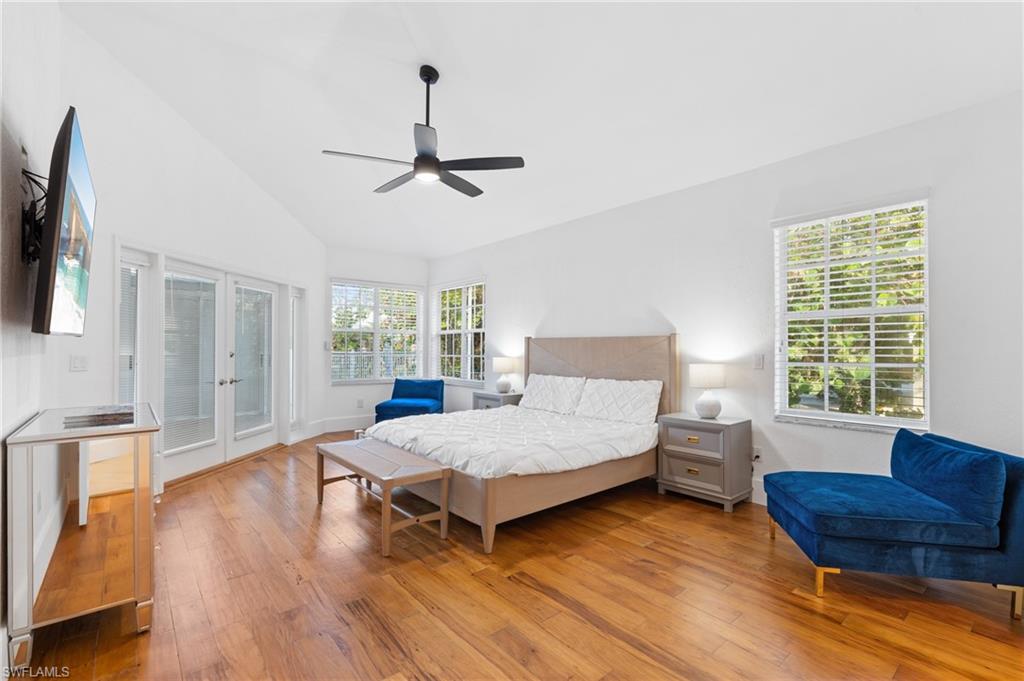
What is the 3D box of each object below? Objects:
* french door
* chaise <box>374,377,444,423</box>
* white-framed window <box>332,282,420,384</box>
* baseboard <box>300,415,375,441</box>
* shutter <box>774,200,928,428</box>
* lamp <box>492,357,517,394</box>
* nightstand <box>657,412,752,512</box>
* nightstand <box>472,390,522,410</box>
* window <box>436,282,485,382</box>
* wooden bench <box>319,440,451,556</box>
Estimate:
[{"bbox_3d":[-3.079,0.278,4.964,0.080,2.040,1.830,0,-1,5],"label":"french door"},{"bbox_3d":[-1.500,0.980,6.810,0.770,0.750,0.910,0,-1,6],"label":"chaise"},{"bbox_3d":[-2.086,-0.101,7.124,1.500,1.530,0.090,0,-1,-40],"label":"white-framed window"},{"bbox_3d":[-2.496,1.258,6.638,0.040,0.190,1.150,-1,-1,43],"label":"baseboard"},{"bbox_3d":[2.397,-0.150,3.292,0.090,1.510,0.915,0,-1,-40],"label":"shutter"},{"bbox_3d":[-0.118,0.450,5.917,0.300,0.475,0.300,0,-1,-40],"label":"lamp"},{"bbox_3d":[1.629,0.989,3.852,0.400,0.656,0.610,0,-1,-40],"label":"nightstand"},{"bbox_3d":[-0.164,1.015,5.950,0.400,0.656,0.610,0,-1,-40],"label":"nightstand"},{"bbox_3d":[-0.808,-0.104,7.044,0.090,1.530,1.330,0,-1,-40],"label":"window"},{"bbox_3d":[-0.999,1.089,3.355,0.450,0.456,1.270,0,-1,-40],"label":"wooden bench"}]

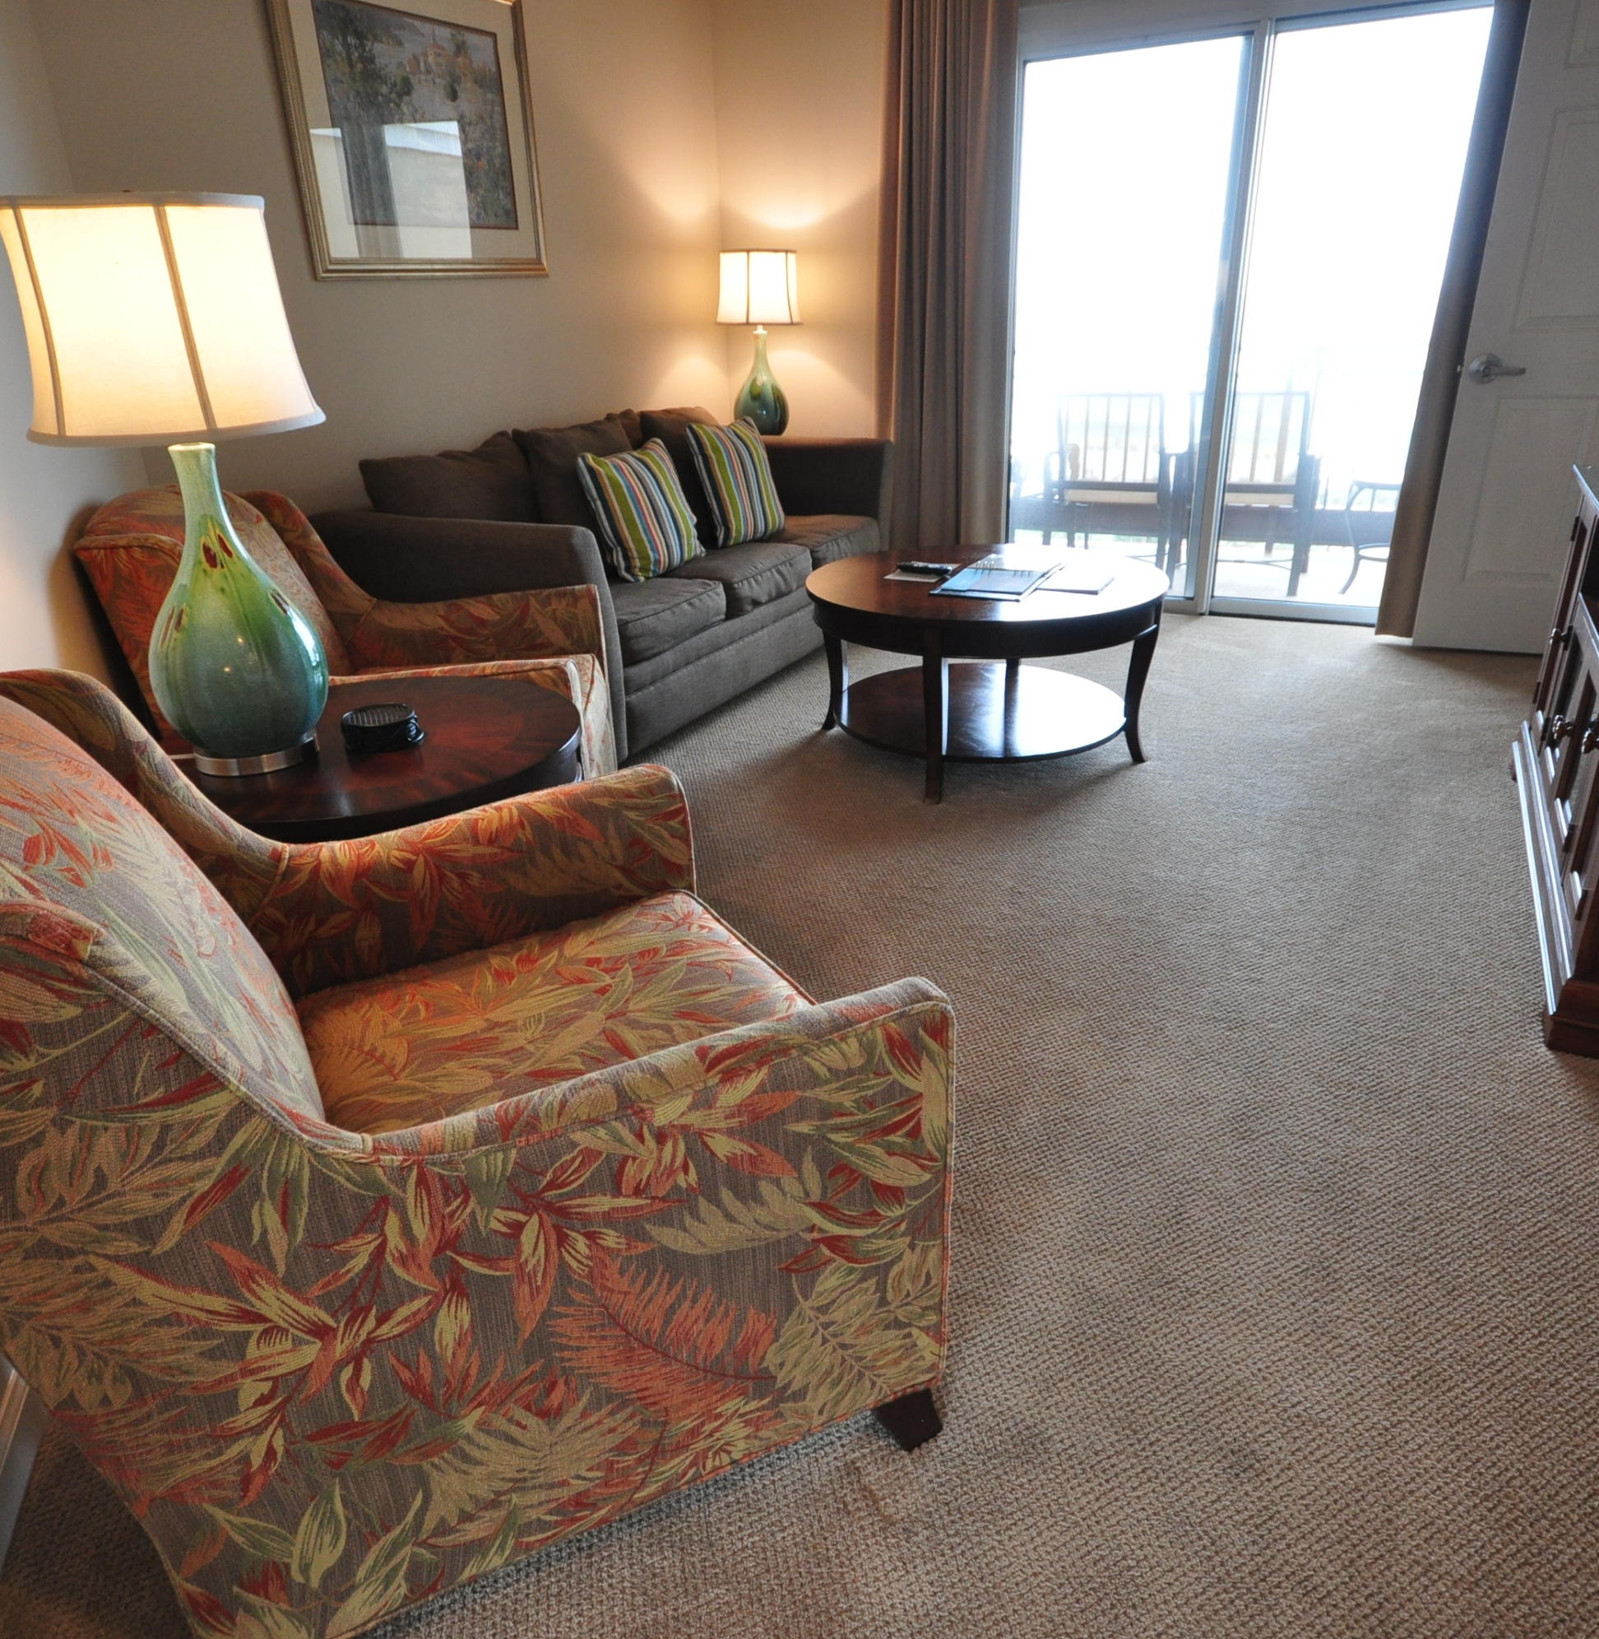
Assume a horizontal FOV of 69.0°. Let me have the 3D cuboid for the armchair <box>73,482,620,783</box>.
[{"bbox_3d":[-0.836,-0.243,2.421,0.800,0.900,0.740,-5,24,-7],"label":"armchair"}]

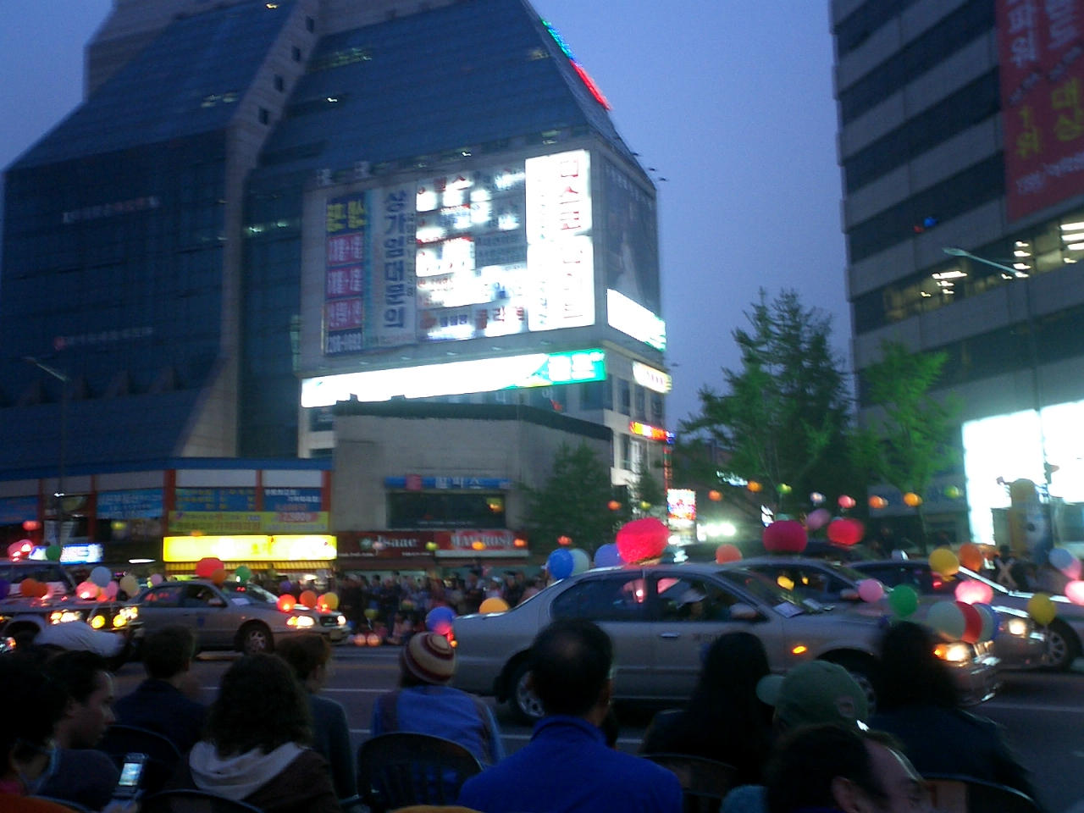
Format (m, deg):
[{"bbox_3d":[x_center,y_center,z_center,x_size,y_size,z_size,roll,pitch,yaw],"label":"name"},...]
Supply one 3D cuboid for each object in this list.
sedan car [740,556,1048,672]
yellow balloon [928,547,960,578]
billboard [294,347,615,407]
[{"bbox_3d":[3.255,2.472,13.519,4.750,1.420,1.780,-6,-9,28],"label":"sedan car"},{"bbox_3d":[4.166,1.623,12.000,0.306,0.325,0.306,-4,-9,19],"label":"yellow balloon"},{"bbox_3d":[-6.727,-1.887,79.168,23.198,2.035,0.600,-5,-9,22],"label":"billboard"}]

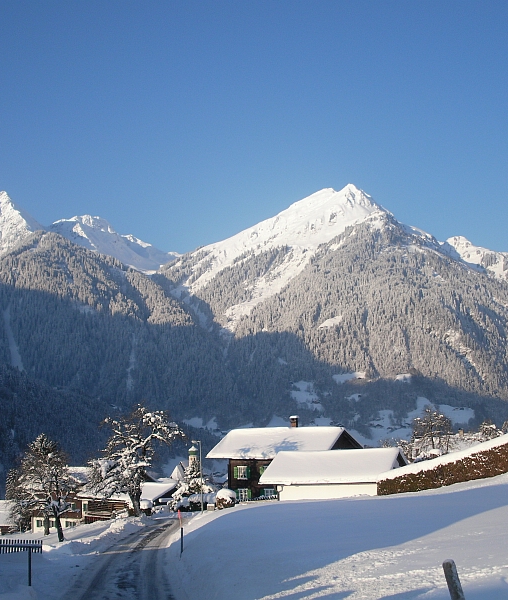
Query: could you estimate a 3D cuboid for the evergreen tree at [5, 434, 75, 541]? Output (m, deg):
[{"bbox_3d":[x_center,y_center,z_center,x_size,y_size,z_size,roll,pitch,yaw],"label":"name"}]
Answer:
[{"bbox_3d":[-14.370,12.587,56.000,4.710,7.340,4.710,-2,-8,0],"label":"evergreen tree"}]

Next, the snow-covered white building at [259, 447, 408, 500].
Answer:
[{"bbox_3d":[6.921,14.312,67.651,10.130,4.200,9.210,-5,-9,24],"label":"snow-covered white building"}]

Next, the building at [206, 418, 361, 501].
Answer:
[{"bbox_3d":[3.411,15.853,82.595,12.450,7.900,10.500,-6,-9,29],"label":"building"}]

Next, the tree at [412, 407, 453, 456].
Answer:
[{"bbox_3d":[20.811,15.797,97.000,4.660,6.760,4.660,-2,-8,0],"label":"tree"}]

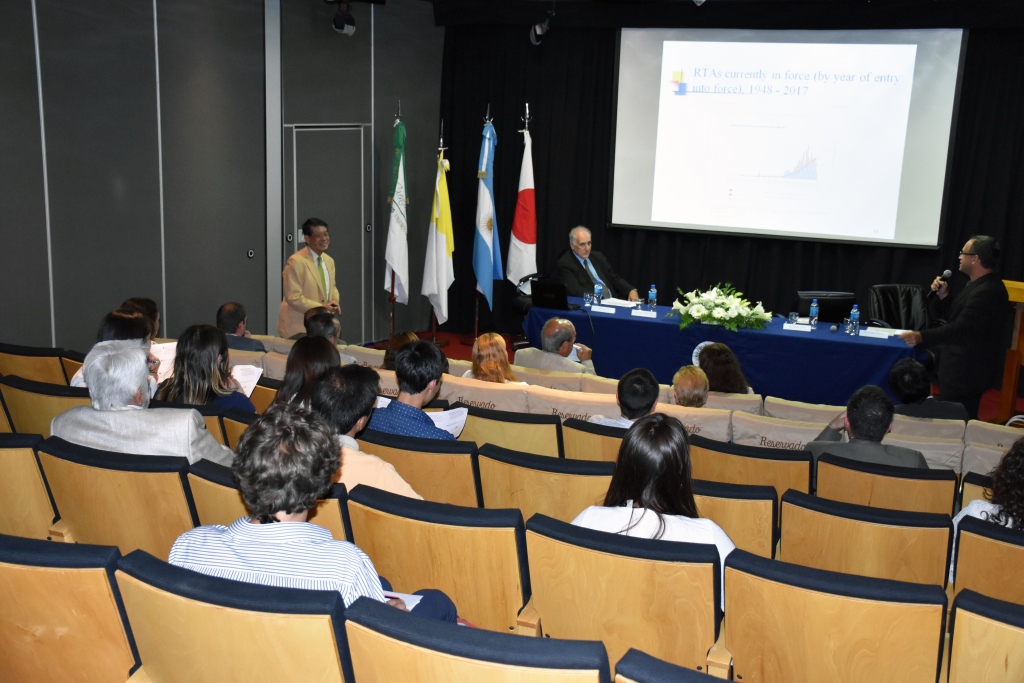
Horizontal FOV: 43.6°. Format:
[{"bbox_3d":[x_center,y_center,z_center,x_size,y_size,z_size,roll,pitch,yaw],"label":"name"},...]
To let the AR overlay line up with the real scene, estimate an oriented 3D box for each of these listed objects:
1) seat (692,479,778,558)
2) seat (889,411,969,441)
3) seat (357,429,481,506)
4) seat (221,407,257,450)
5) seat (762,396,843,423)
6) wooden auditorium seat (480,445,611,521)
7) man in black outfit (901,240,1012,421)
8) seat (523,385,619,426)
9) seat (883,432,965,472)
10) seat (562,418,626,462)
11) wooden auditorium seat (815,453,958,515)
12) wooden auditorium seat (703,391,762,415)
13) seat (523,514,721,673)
[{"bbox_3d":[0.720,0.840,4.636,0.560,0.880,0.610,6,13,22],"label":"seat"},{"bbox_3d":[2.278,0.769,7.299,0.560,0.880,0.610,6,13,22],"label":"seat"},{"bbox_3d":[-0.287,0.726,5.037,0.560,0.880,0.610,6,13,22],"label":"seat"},{"bbox_3d":[-0.781,0.664,5.177,0.540,0.900,0.630,7,15,22],"label":"seat"},{"bbox_3d":[1.739,0.732,7.379,0.540,0.900,0.600,7,15,22],"label":"seat"},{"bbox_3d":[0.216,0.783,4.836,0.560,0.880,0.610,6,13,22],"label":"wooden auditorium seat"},{"bbox_3d":[2.926,0.124,8.547,0.720,1.628,0.520,7,14,20],"label":"man in black outfit"},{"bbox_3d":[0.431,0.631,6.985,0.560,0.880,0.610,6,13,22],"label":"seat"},{"bbox_3d":[1.856,0.838,6.189,0.540,0.930,0.600,7,14,20],"label":"seat"},{"bbox_3d":[0.542,0.764,5.617,0.540,0.930,0.600,7,14,20],"label":"seat"},{"bbox_3d":[1.554,0.854,5.311,0.540,0.900,0.630,7,15,22],"label":"wooden auditorium seat"},{"bbox_3d":[1.224,0.682,7.503,0.540,0.930,0.600,7,14,20],"label":"wooden auditorium seat"},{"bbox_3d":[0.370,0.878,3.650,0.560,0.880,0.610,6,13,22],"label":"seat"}]

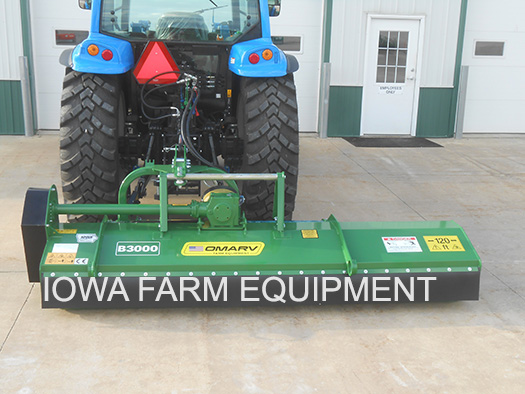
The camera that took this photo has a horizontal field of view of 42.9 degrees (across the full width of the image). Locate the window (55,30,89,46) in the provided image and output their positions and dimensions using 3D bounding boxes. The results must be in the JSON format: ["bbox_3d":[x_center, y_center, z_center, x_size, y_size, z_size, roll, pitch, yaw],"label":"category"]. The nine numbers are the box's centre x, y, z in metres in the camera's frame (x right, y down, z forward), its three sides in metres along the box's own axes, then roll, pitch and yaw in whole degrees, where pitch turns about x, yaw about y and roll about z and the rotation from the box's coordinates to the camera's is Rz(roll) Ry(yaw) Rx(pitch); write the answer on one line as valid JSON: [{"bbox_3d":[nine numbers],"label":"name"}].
[{"bbox_3d":[-3.159,-2.660,11.177,0.575,0.255,0.050,0,15,-7],"label":"window"}]

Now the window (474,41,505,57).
[{"bbox_3d":[4.106,-2.669,12.039,0.540,0.255,0.050,0,15,-7],"label":"window"}]

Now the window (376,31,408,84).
[{"bbox_3d":[2.310,-2.467,11.827,0.545,0.910,0.050,0,15,-7],"label":"window"}]

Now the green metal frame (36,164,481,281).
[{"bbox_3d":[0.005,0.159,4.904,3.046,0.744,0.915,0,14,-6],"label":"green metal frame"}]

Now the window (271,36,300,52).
[{"bbox_3d":[0.393,-2.655,11.601,0.555,0.255,0.050,0,15,-7],"label":"window"}]

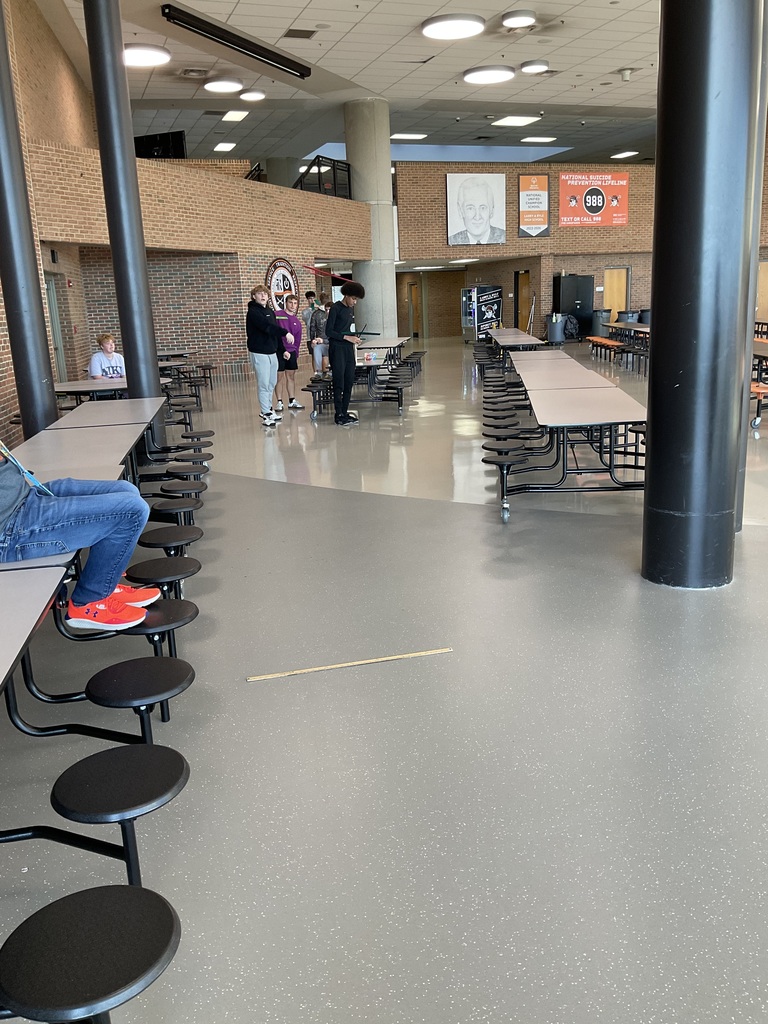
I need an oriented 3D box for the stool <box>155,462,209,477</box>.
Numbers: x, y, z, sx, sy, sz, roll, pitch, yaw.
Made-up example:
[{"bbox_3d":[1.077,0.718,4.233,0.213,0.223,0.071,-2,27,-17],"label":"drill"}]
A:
[{"bbox_3d":[-1.389,-0.105,6.175,0.312,0.437,0.312,-5,14,-9],"label":"stool"}]

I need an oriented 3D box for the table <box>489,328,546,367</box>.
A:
[{"bbox_3d":[2.605,-3.230,17.559,0.750,0.740,6.400,-1,14,5],"label":"table"}]

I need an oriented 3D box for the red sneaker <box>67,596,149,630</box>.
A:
[{"bbox_3d":[-1.014,0.362,3.135,0.300,0.110,0.105,-4,14,-4],"label":"red sneaker"}]

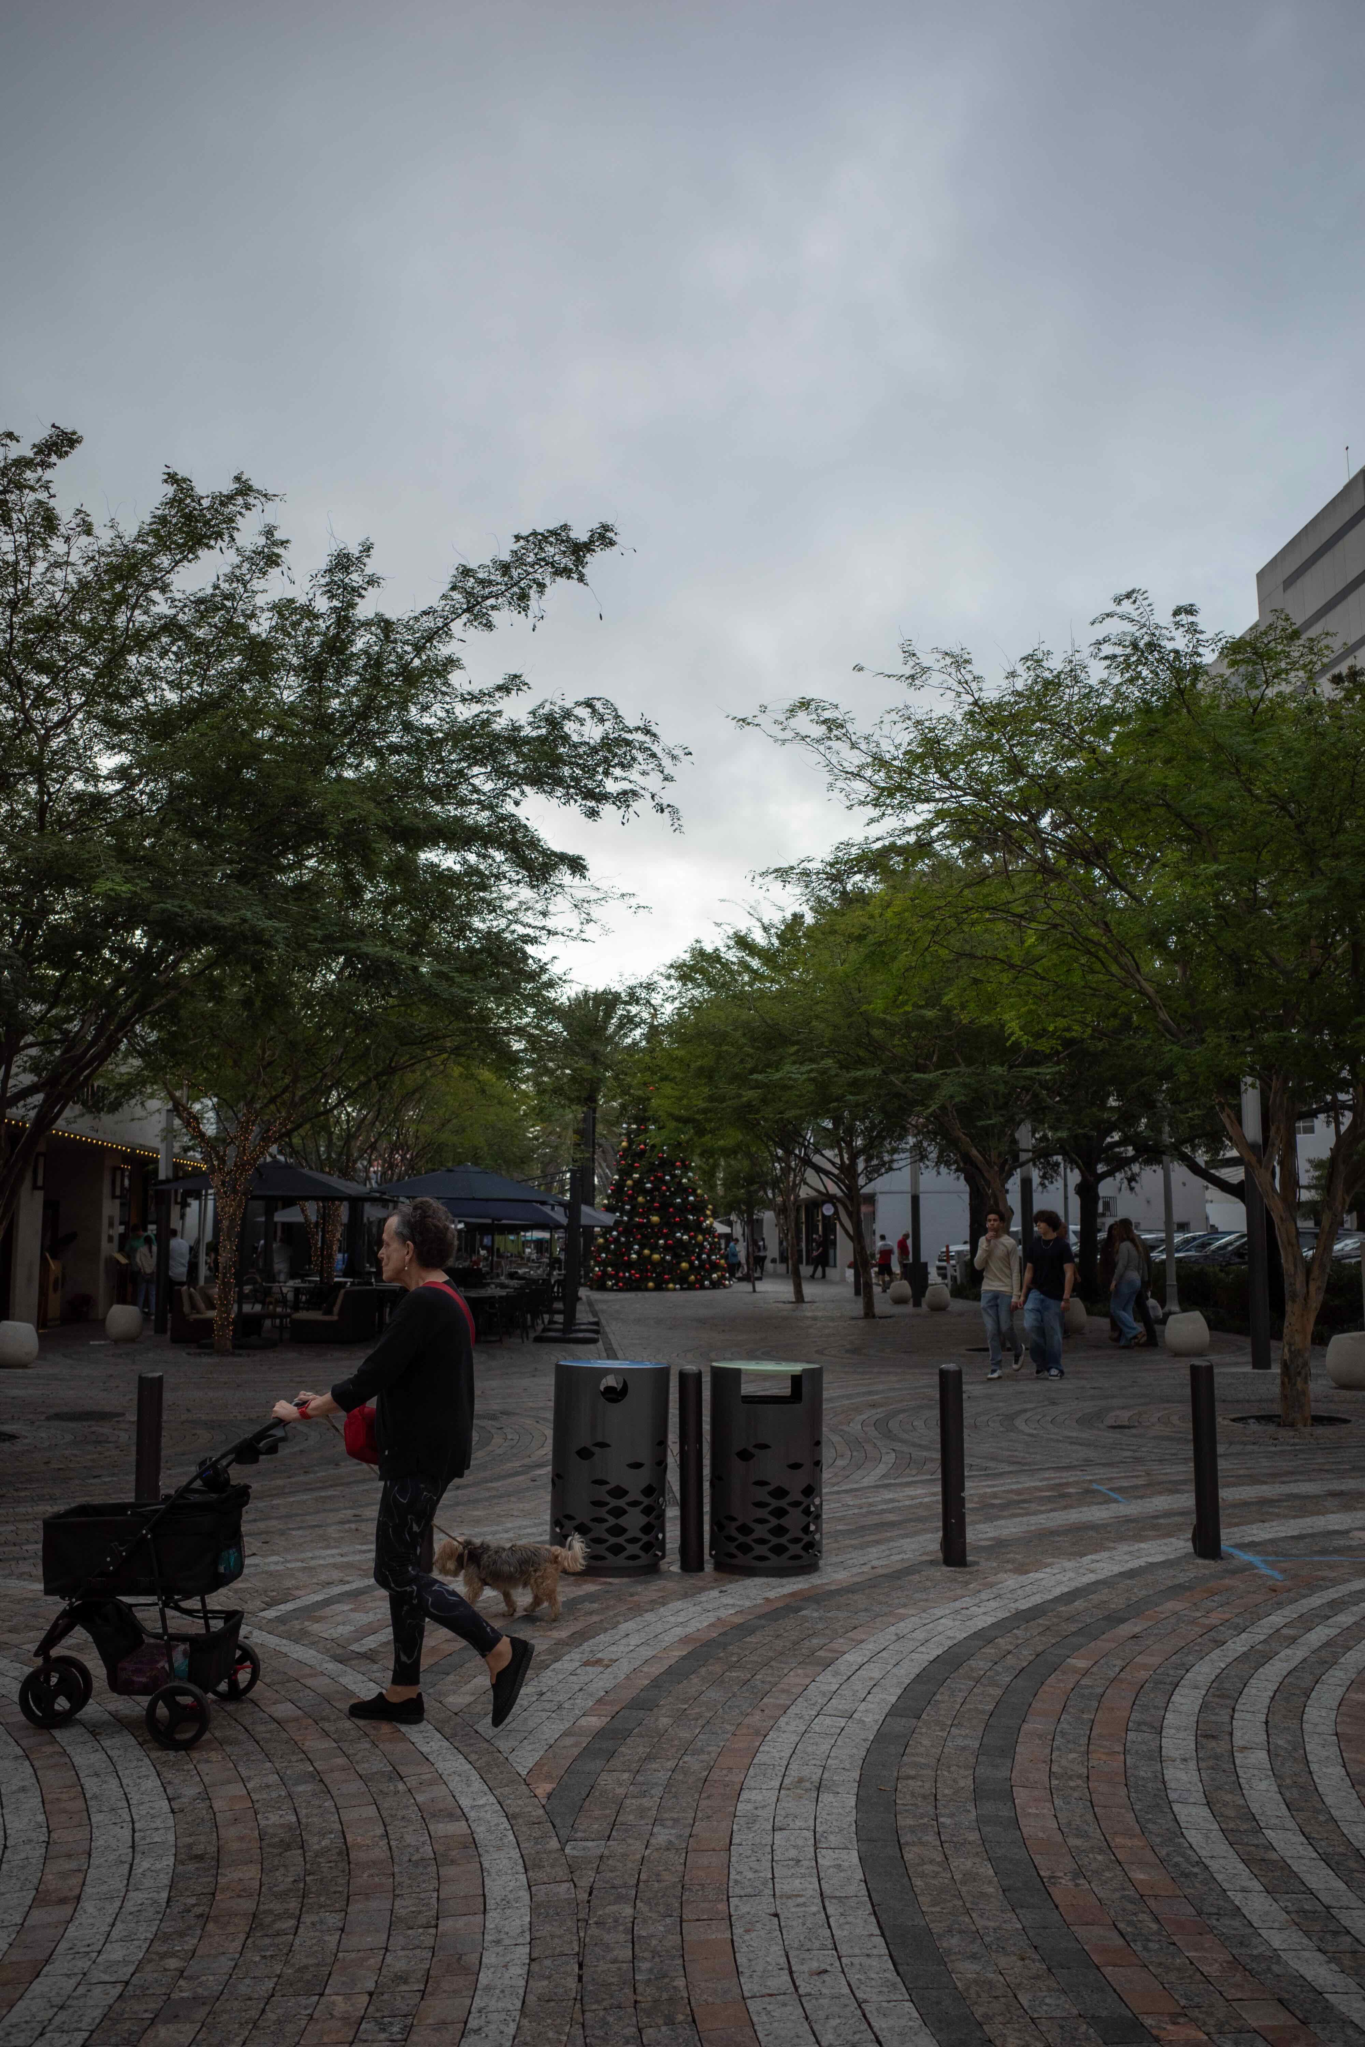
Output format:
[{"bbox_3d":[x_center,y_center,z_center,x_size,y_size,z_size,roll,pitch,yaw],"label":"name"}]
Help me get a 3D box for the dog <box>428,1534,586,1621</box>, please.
[{"bbox_3d":[-0.682,2.197,6.360,0.600,0.315,0.200,-1,-8,3],"label":"dog"}]

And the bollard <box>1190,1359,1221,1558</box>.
[{"bbox_3d":[2.499,2.068,7.627,0.112,0.912,0.112,0,-8,0],"label":"bollard"}]

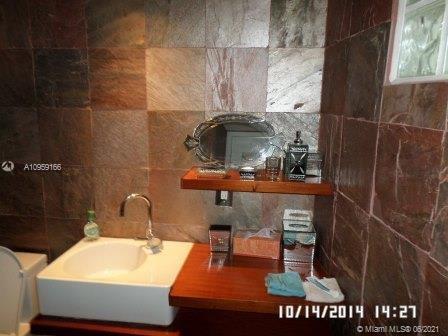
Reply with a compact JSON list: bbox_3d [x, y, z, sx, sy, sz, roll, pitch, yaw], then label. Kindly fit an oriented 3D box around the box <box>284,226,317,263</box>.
[{"bbox_3d":[0.364,0.362,1.604,0.145,0.150,0.150,2,10,6],"label":"box"}]

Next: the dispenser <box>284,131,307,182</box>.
[{"bbox_3d":[0.327,-0.053,1.435,0.080,0.215,0.076,2,10,2],"label":"dispenser"}]

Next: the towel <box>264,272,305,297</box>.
[{"bbox_3d":[0.263,0.500,1.402,0.152,0.024,0.142,2,12,5],"label":"towel"}]

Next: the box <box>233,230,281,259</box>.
[{"bbox_3d":[0.169,0.371,1.630,0.228,0.115,0.115,2,10,6],"label":"box"}]

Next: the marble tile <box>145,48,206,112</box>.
[{"bbox_3d":[-0.242,-0.443,1.631,0.303,0.303,0.012,2,10,6],"label":"marble tile"}]

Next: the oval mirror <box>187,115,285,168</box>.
[{"bbox_3d":[0.045,-0.133,1.629,0.485,0.277,0.025,2,3,5],"label":"oval mirror"}]

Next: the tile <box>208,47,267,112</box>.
[{"bbox_3d":[0.061,-0.431,1.597,0.303,0.303,0.012,2,10,6],"label":"tile"}]

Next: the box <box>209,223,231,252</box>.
[{"bbox_3d":[-0.018,0.377,1.738,0.108,0.118,0.080,0,12,-2],"label":"box"}]

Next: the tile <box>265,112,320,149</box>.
[{"bbox_3d":[0.345,-0.123,1.644,0.268,0.305,0.020,2,12,5],"label":"tile"}]

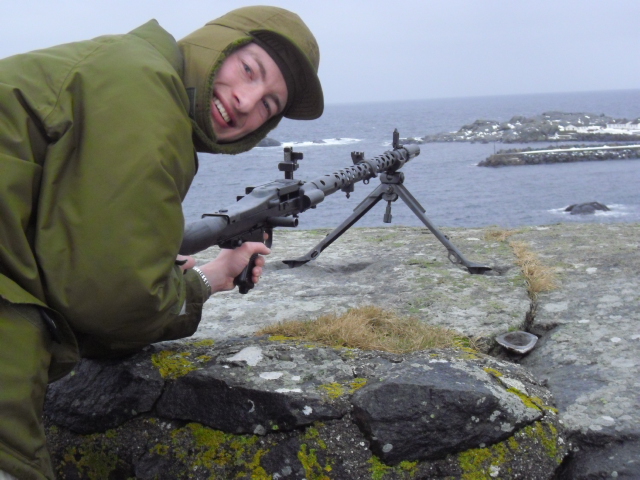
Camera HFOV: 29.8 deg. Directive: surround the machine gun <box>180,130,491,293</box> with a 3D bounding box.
[{"bbox_3d":[-0.020,-0.030,2.802,0.580,0.380,1.210,1,13,28],"label":"machine gun"}]

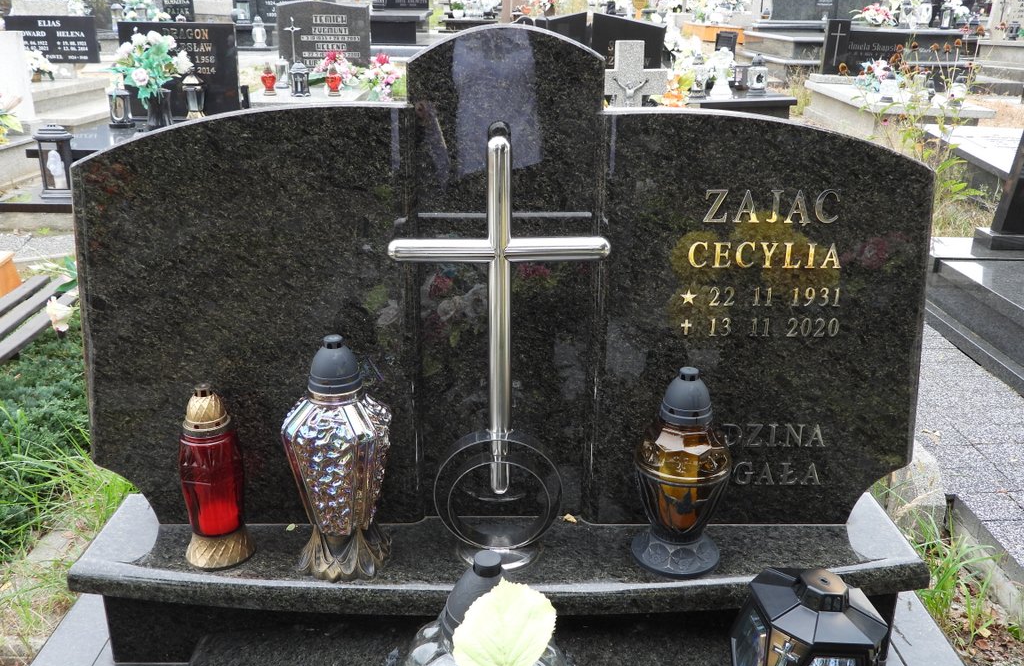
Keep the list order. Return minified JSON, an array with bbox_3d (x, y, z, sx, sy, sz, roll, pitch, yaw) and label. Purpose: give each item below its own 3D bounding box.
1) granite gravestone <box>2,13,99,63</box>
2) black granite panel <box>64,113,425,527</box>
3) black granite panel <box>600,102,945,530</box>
[{"bbox_3d":[-4.288,-2.749,8.300,0.830,0.400,0.090,0,19,0],"label":"granite gravestone"},{"bbox_3d":[-0.442,-0.021,1.540,0.555,0.717,0.085,0,10,-1],"label":"black granite panel"},{"bbox_3d":[0.422,-0.020,1.554,0.556,0.715,0.085,0,10,-1],"label":"black granite panel"}]

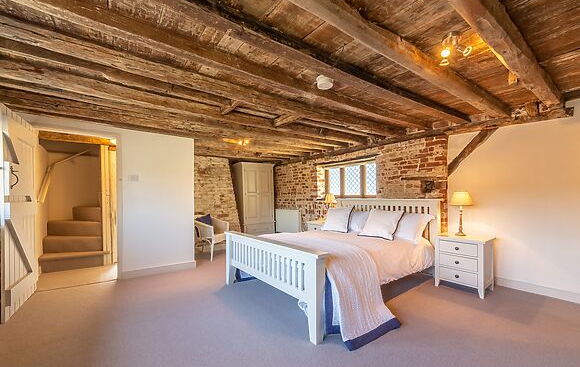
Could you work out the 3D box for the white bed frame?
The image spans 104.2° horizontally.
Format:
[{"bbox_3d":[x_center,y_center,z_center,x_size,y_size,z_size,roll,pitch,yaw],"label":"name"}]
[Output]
[{"bbox_3d":[0.604,0.770,3.091,2.270,1.030,1.670,1,-2,-39],"label":"white bed frame"}]

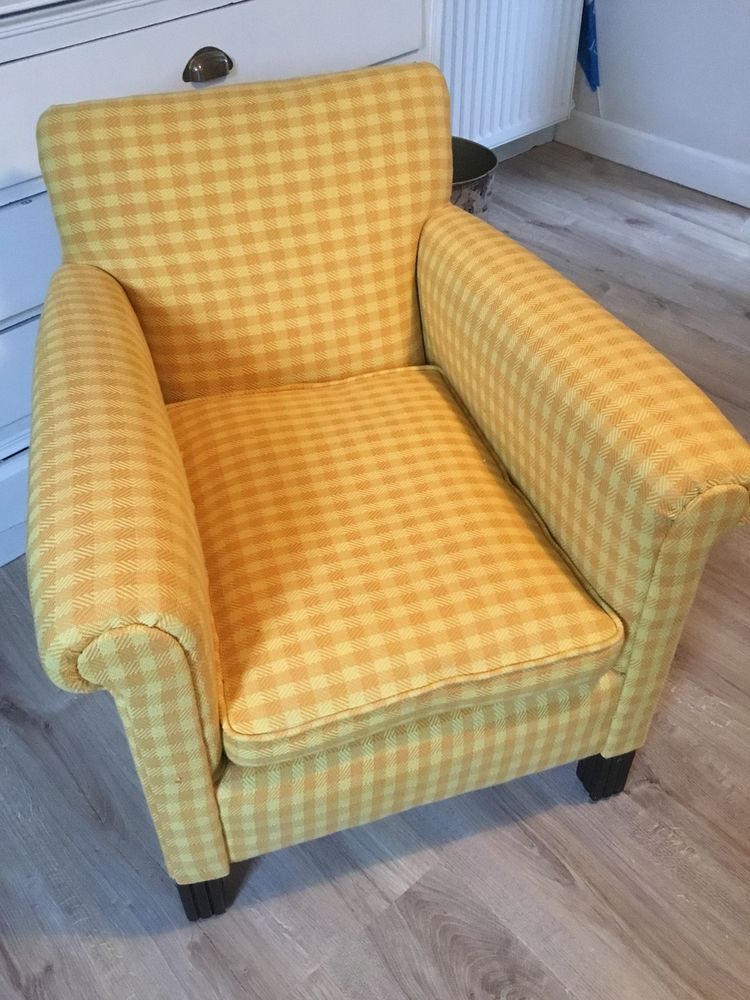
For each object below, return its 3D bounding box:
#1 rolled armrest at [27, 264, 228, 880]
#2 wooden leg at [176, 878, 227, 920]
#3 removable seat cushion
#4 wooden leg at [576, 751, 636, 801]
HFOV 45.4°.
[{"bbox_3d":[-0.310,0.054,1.156,0.159,0.470,0.711,-12,43,-11],"label":"rolled armrest"},{"bbox_3d":[-0.216,0.468,1.116,0.053,0.118,0.053,-12,43,-11],"label":"wooden leg"},{"bbox_3d":[-0.009,0.034,1.142,0.435,0.100,0.557,-12,43,-11],"label":"removable seat cushion"},{"bbox_3d":[0.320,0.354,1.225,0.052,0.123,0.052,-12,43,-11],"label":"wooden leg"}]

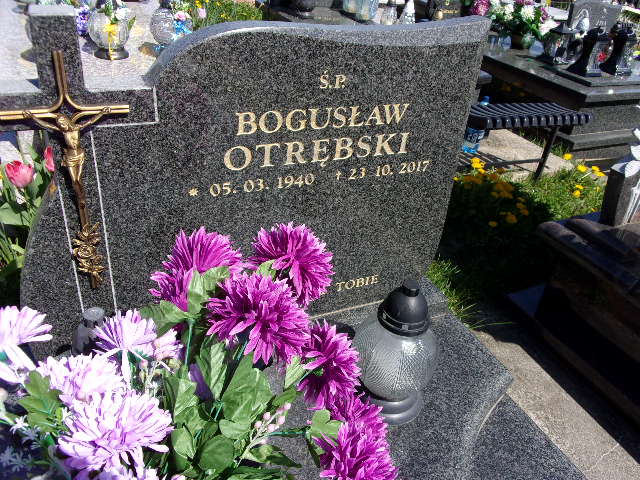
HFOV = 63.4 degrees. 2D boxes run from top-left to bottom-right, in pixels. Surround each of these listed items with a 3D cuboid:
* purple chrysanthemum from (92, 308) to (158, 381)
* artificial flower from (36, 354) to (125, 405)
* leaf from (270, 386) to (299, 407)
[{"bbox_3d":[-0.282,0.154,0.750,0.085,0.080,0.070,-9,34,-22],"label":"purple chrysanthemum"},{"bbox_3d":[-0.321,0.190,0.700,0.115,0.085,0.085,-13,63,-27],"label":"artificial flower"},{"bbox_3d":[-0.051,0.234,0.770,0.042,0.015,0.028,-23,57,-22],"label":"leaf"}]

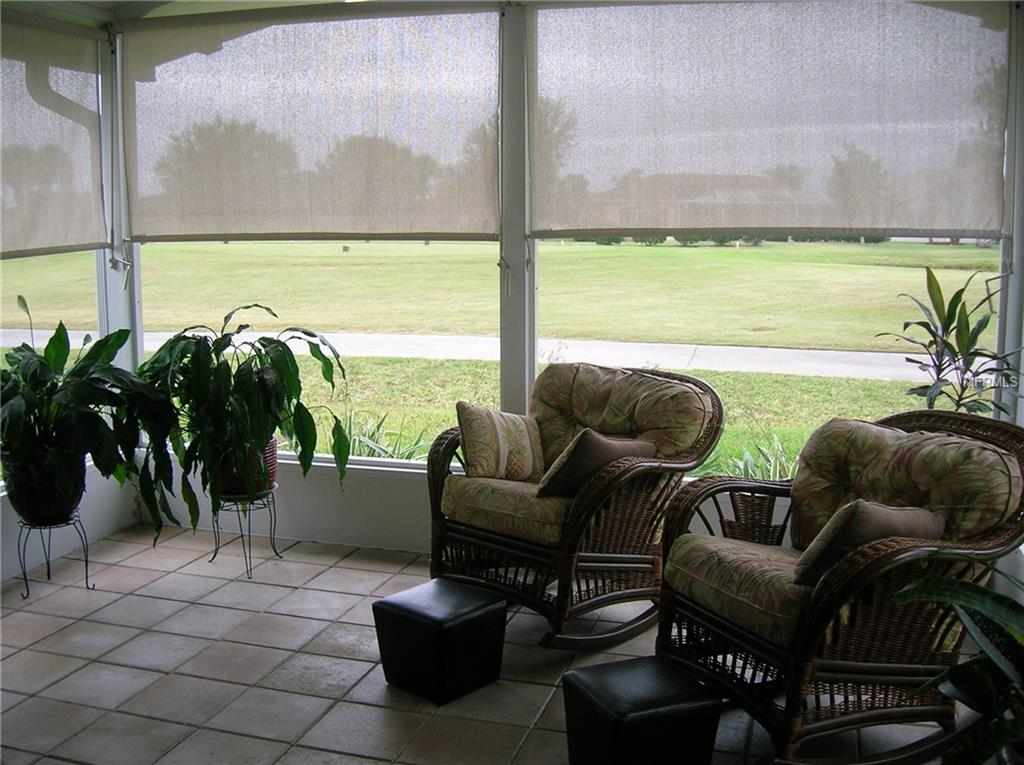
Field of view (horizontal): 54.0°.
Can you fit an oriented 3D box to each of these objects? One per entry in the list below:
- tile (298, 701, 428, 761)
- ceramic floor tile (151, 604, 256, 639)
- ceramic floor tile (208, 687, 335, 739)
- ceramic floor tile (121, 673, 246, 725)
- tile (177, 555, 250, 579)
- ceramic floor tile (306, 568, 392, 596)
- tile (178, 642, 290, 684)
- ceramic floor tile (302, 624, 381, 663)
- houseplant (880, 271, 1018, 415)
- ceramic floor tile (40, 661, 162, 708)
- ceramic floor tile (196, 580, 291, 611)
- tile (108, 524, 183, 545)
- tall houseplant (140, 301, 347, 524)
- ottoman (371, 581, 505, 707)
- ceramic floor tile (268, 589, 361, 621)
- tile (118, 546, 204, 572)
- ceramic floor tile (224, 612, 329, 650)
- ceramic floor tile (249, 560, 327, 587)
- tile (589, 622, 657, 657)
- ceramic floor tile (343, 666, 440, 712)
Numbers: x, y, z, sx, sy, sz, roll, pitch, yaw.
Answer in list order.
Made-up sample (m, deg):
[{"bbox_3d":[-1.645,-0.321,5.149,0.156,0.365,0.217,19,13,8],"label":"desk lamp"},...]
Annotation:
[{"bbox_3d":[-0.436,1.045,3.009,0.315,0.012,0.315,2,8,16],"label":"tile"},{"bbox_3d":[-1.197,0.941,3.934,0.320,0.010,0.320,2,8,15],"label":"ceramic floor tile"},{"bbox_3d":[-0.720,1.008,3.041,0.295,0.010,0.295,3,7,15],"label":"ceramic floor tile"},{"bbox_3d":[-1.012,0.989,3.121,0.295,0.010,0.295,3,7,15],"label":"ceramic floor tile"},{"bbox_3d":[-1.340,0.854,4.643,0.320,0.010,0.320,2,8,15],"label":"tile"},{"bbox_3d":[-0.714,0.876,4.424,0.315,0.012,0.315,2,8,16],"label":"ceramic floor tile"},{"bbox_3d":[-0.961,0.981,3.493,0.315,0.012,0.315,2,8,16],"label":"tile"},{"bbox_3d":[-0.583,0.972,3.754,0.320,0.010,0.320,2,8,15],"label":"ceramic floor tile"},{"bbox_3d":[1.716,0.251,3.944,0.600,1.400,0.580,2,8,15],"label":"houseplant"},{"bbox_3d":[-1.301,0.970,3.200,0.295,0.010,0.295,3,7,15],"label":"ceramic floor tile"},{"bbox_3d":[-1.102,0.897,4.201,0.315,0.012,0.315,2,8,16],"label":"ceramic floor tile"},{"bbox_3d":[-1.768,0.751,4.904,0.255,0.010,0.295,3,7,15],"label":"tile"},{"bbox_3d":[-1.164,0.152,4.355,0.900,0.941,0.850,-1,7,-15],"label":"tall houseplant"},{"bbox_3d":[-0.234,0.860,3.343,0.315,0.295,0.315,6,10,39],"label":"ottoman"},{"bbox_3d":[-0.798,0.912,4.114,0.315,0.012,0.315,2,8,16],"label":"ceramic floor tile"},{"bbox_3d":[-1.622,0.830,4.685,0.315,0.012,0.315,2,8,16],"label":"tile"},{"bbox_3d":[-0.891,0.957,3.843,0.320,0.010,0.320,2,8,15],"label":"ceramic floor tile"},{"bbox_3d":[-0.990,0.837,4.376,0.295,0.010,0.295,3,7,15],"label":"ceramic floor tile"},{"bbox_3d":[0.439,0.971,3.806,0.320,0.010,0.320,2,8,15],"label":"tile"},{"bbox_3d":[-0.357,1.022,3.355,0.320,0.010,0.320,2,8,15],"label":"ceramic floor tile"}]

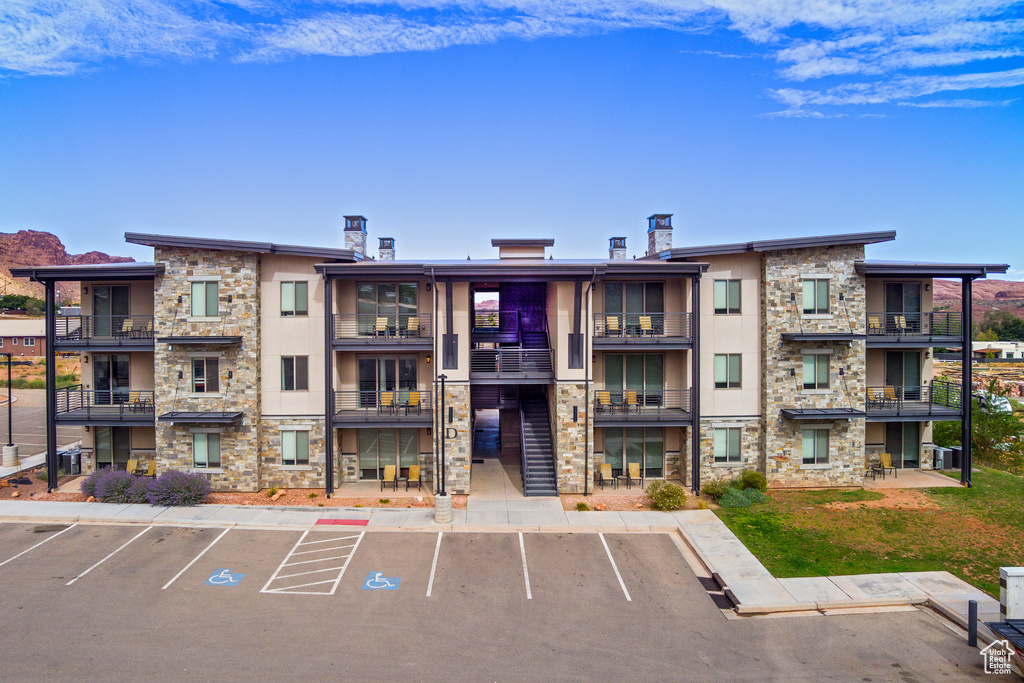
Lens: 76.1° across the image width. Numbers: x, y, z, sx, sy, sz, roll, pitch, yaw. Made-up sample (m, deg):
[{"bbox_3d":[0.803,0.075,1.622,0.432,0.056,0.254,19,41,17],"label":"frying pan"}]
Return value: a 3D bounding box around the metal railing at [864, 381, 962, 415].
[{"bbox_3d":[17.750,2.560,29.900,4.200,1.220,2.400,0,2,-1],"label":"metal railing"}]

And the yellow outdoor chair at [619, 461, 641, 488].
[{"bbox_3d":[5.314,5.823,28.200,0.620,0.960,0.700,0,2,-1],"label":"yellow outdoor chair"}]

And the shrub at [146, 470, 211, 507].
[{"bbox_3d":[-12.947,5.730,25.400,2.250,1.120,1.950,0,2,-1],"label":"shrub"}]

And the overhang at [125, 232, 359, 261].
[{"bbox_3d":[-11.500,-4.100,28.800,9.900,1.150,2.000,0,2,-1],"label":"overhang"}]

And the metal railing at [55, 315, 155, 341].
[{"bbox_3d":[-17.394,-0.594,28.899,4.220,1.100,2.000,0,2,-1],"label":"metal railing"}]

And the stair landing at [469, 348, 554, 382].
[{"bbox_3d":[0.022,1.060,28.650,3.600,1.470,1.500,0,2,-1],"label":"stair landing"}]

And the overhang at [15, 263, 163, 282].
[{"bbox_3d":[-17.291,-2.964,27.900,6.200,0.750,2.700,0,2,-1],"label":"overhang"}]

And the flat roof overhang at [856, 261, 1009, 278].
[{"bbox_3d":[17.970,-3.280,29.200,6.500,0.820,2.800,0,2,-1],"label":"flat roof overhang"}]

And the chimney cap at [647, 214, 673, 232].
[{"bbox_3d":[7.237,-5.705,31.899,0.910,0.720,1.400,0,2,-1],"label":"chimney cap"}]

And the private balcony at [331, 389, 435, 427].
[{"bbox_3d":[-5.131,2.663,26.894,3.970,1.460,1.850,0,2,-1],"label":"private balcony"}]

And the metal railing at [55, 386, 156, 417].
[{"bbox_3d":[-16.838,2.564,27.888,4.025,1.130,1.680,0,2,-1],"label":"metal railing"}]

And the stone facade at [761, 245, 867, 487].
[{"bbox_3d":[12.812,1.064,27.850,4.150,10.150,0.800,0,2,-1],"label":"stone facade"}]

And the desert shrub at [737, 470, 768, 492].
[{"bbox_3d":[10.300,6.000,28.100,1.200,0.880,1.100,0,2,-1],"label":"desert shrub"}]

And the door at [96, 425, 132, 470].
[{"bbox_3d":[-17.694,4.785,29.060,1.660,2.300,0.120,0,2,-1],"label":"door"}]

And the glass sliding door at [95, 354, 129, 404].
[{"bbox_3d":[-18.986,1.805,31.100,1.740,2.420,0.120,0,2,-1],"label":"glass sliding door"}]

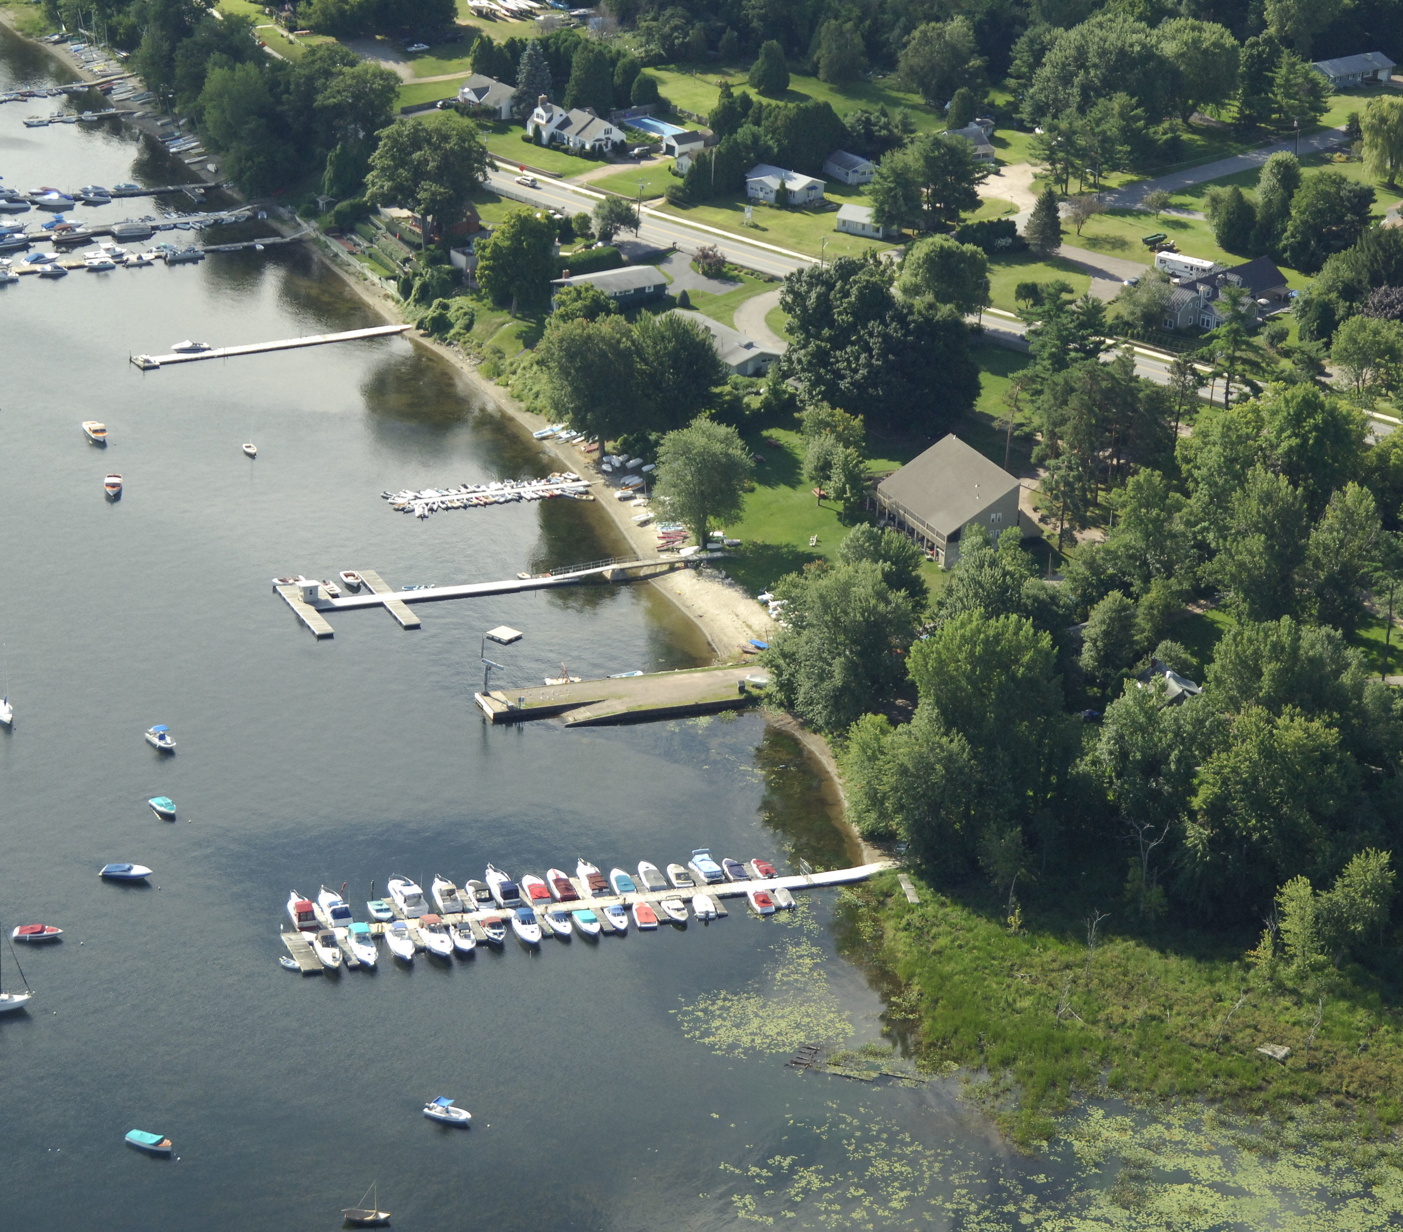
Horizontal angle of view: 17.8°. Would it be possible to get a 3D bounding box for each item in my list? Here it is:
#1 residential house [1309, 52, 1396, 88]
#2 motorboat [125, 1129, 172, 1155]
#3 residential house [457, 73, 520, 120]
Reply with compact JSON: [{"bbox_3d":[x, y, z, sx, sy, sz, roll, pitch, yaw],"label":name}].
[{"bbox_3d":[142.710,-121.160,990.200,19.670,4.640,10.780,-14,27,-35],"label":"residential house"},{"bbox_3d":[-66.740,63.720,542.210,5.500,1.350,2.100,9,23,17],"label":"motorboat"},{"bbox_3d":[-40.530,-102.150,879.260,9.800,5.200,15.600,-15,27,-36],"label":"residential house"}]

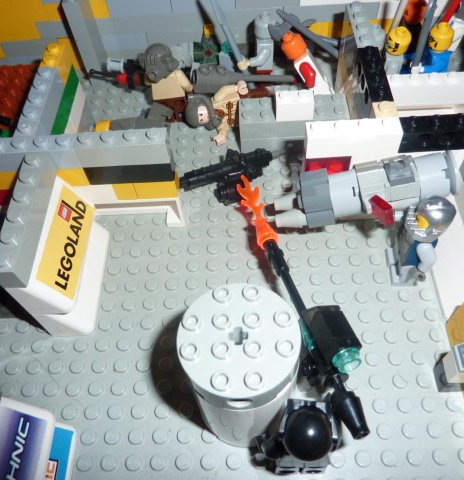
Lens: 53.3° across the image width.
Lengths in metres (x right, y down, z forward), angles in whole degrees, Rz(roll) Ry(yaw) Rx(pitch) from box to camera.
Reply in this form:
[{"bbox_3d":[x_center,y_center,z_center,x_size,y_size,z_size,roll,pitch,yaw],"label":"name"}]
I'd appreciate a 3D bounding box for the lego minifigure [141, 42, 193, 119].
[{"bbox_3d":[-0.031,-0.074,0.220,0.022,0.040,0.015,5,57,8],"label":"lego minifigure"}]

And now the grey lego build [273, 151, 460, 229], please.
[{"bbox_3d":[0.054,-0.021,0.185,0.079,0.023,0.023,-11,56,-3],"label":"grey lego build"}]

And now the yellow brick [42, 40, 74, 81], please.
[{"bbox_3d":[-0.074,-0.075,0.195,0.008,0.011,0.016,-2,56,3],"label":"yellow brick"}]

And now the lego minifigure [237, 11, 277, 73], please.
[{"bbox_3d":[0.012,-0.094,0.231,0.020,0.040,0.022,-2,56,3],"label":"lego minifigure"}]

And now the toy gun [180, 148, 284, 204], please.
[{"bbox_3d":[0.001,-0.029,0.206,0.048,0.009,0.027,-17,57,-7],"label":"toy gun"}]

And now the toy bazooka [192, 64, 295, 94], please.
[{"bbox_3d":[0.006,-0.080,0.229,0.054,0.015,0.014,1,56,6],"label":"toy bazooka"}]

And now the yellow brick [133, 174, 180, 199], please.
[{"bbox_3d":[-0.029,-0.023,0.181,0.016,0.010,0.008,-2,56,3],"label":"yellow brick"}]

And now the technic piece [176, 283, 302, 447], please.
[{"bbox_3d":[0.003,0.038,0.136,0.033,0.048,0.033,-2,56,3],"label":"technic piece"}]

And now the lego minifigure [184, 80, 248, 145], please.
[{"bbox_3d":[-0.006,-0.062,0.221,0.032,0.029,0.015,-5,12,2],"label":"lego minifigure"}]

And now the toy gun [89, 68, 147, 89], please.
[{"bbox_3d":[-0.062,-0.088,0.249,0.033,0.010,0.008,14,59,13],"label":"toy gun"}]

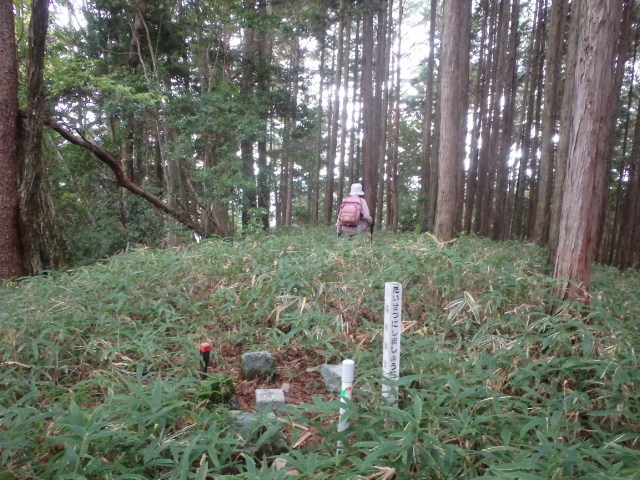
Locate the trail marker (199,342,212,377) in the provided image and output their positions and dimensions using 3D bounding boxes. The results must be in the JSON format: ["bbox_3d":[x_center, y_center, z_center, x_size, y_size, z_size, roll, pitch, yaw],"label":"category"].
[{"bbox_3d":[-0.703,0.743,3.166,0.052,0.230,0.052,7,9,39],"label":"trail marker"}]

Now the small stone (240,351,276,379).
[{"bbox_3d":[-0.383,0.779,3.200,0.200,0.150,0.140,2,7,0],"label":"small stone"}]

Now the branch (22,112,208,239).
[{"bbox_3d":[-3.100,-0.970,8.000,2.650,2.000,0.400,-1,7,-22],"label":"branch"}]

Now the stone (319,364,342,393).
[{"bbox_3d":[0.075,0.827,3.090,0.160,0.140,0.130,4,7,14],"label":"stone"}]

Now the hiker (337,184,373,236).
[{"bbox_3d":[0.578,-0.162,8.592,0.580,1.560,0.500,4,7,17],"label":"hiker"}]

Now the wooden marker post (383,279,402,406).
[{"bbox_3d":[0.401,0.581,2.839,0.071,0.690,0.071,-1,7,-21],"label":"wooden marker post"}]

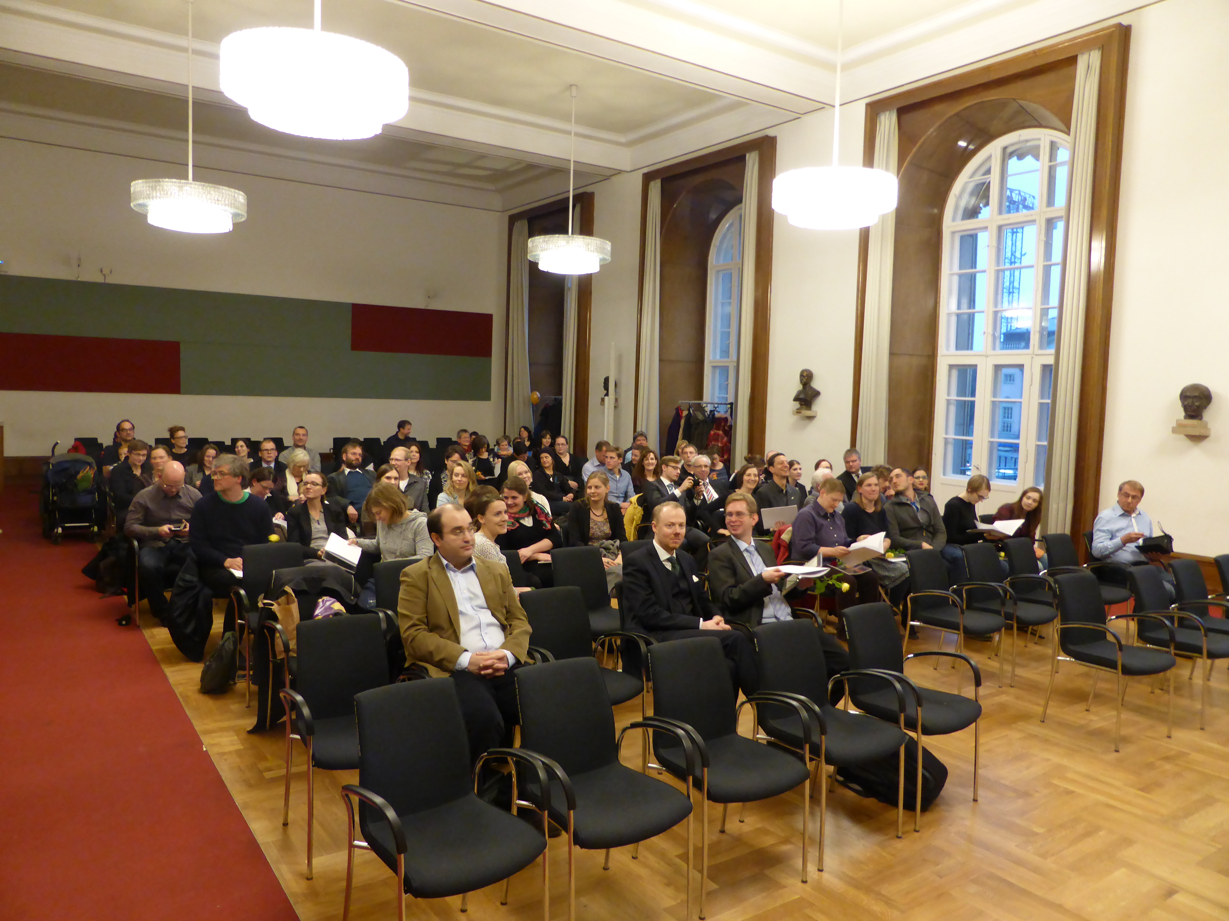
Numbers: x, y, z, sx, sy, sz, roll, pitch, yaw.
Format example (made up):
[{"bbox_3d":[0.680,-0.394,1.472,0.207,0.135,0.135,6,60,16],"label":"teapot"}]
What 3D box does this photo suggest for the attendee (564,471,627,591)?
[{"bbox_3d":[-0.084,0.733,6.595,0.505,1.278,0.768,0,5,-21],"label":"attendee"}]

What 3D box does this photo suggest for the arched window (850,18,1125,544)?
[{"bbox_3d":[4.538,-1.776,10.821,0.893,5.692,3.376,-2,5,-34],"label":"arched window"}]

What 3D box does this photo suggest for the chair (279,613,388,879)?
[{"bbox_3d":[-1.051,1.150,3.692,0.530,0.885,0.560,-1,5,-31],"label":"chair"}]

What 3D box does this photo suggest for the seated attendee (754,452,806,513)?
[{"bbox_3d":[1.715,0.582,8.968,0.540,1.290,0.800,-1,5,-29],"label":"seated attendee"}]

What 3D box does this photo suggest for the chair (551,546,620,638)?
[{"bbox_3d":[-0.127,1.015,5.575,0.540,0.864,0.556,-1,5,-32],"label":"chair"}]

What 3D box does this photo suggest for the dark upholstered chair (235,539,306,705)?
[{"bbox_3d":[-2.033,0.976,5.434,0.540,0.864,0.556,-1,5,-34],"label":"dark upholstered chair"}]

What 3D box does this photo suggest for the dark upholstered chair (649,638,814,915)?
[{"bbox_3d":[0.416,1.188,3.457,0.540,0.864,0.556,-1,5,-32],"label":"dark upholstered chair"}]

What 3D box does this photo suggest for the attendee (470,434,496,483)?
[{"bbox_3d":[-1.652,0.317,11.776,0.500,1.282,0.750,-1,5,-30],"label":"attendee"}]

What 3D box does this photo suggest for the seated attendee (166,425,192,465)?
[{"bbox_3d":[-5.149,0.280,10.524,0.500,1.320,0.750,-2,5,-37],"label":"seated attendee"}]

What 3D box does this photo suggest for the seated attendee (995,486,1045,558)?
[{"bbox_3d":[3.658,0.798,7.695,0.500,1.160,0.820,-1,5,-34],"label":"seated attendee"}]

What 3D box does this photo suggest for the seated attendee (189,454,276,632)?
[{"bbox_3d":[-2.643,0.662,6.170,0.560,1.350,0.800,-1,5,-32],"label":"seated attendee"}]

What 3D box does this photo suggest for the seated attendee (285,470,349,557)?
[{"bbox_3d":[-2.140,0.699,6.623,0.500,1.210,0.800,-1,5,-26],"label":"seated attendee"}]

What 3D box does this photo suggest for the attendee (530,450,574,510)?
[{"bbox_3d":[-0.598,0.499,10.083,0.520,1.240,0.800,-2,5,-37],"label":"attendee"}]

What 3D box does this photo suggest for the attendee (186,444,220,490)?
[{"bbox_3d":[-3.971,0.489,8.696,0.500,1.268,0.750,-1,5,-33],"label":"attendee"}]

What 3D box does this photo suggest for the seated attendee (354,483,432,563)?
[{"bbox_3d":[-1.371,0.776,5.636,0.560,1.250,0.760,1,5,-12],"label":"seated attendee"}]

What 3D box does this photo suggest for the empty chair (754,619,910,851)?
[{"bbox_3d":[0.898,1.175,3.803,0.540,0.864,0.556,-1,5,-35],"label":"empty chair"}]

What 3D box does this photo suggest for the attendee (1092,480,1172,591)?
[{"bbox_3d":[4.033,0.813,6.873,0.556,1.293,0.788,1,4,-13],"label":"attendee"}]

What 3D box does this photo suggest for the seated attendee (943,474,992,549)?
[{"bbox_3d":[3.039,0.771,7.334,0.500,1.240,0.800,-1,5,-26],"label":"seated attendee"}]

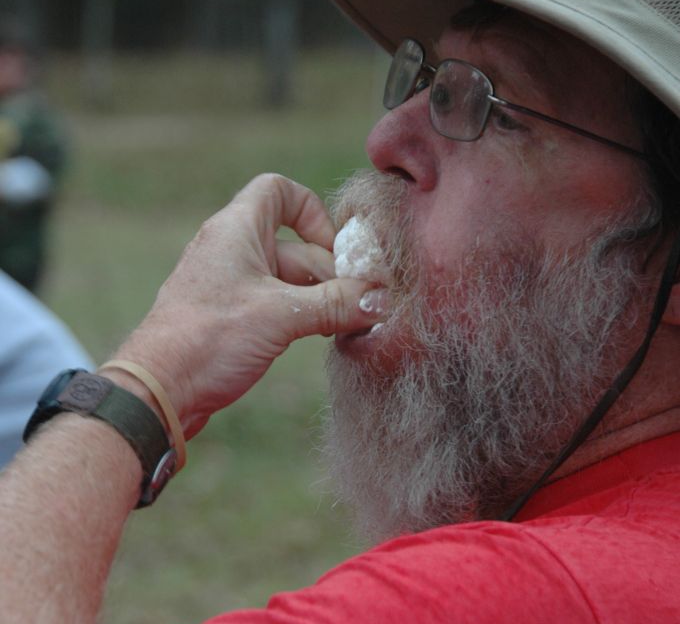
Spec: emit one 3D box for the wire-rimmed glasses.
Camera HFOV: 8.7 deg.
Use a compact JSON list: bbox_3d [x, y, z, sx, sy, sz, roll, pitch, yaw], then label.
[{"bbox_3d":[0.098,-0.081,2.058,0.140,0.045,0.140,20,2,-25],"label":"wire-rimmed glasses"}]

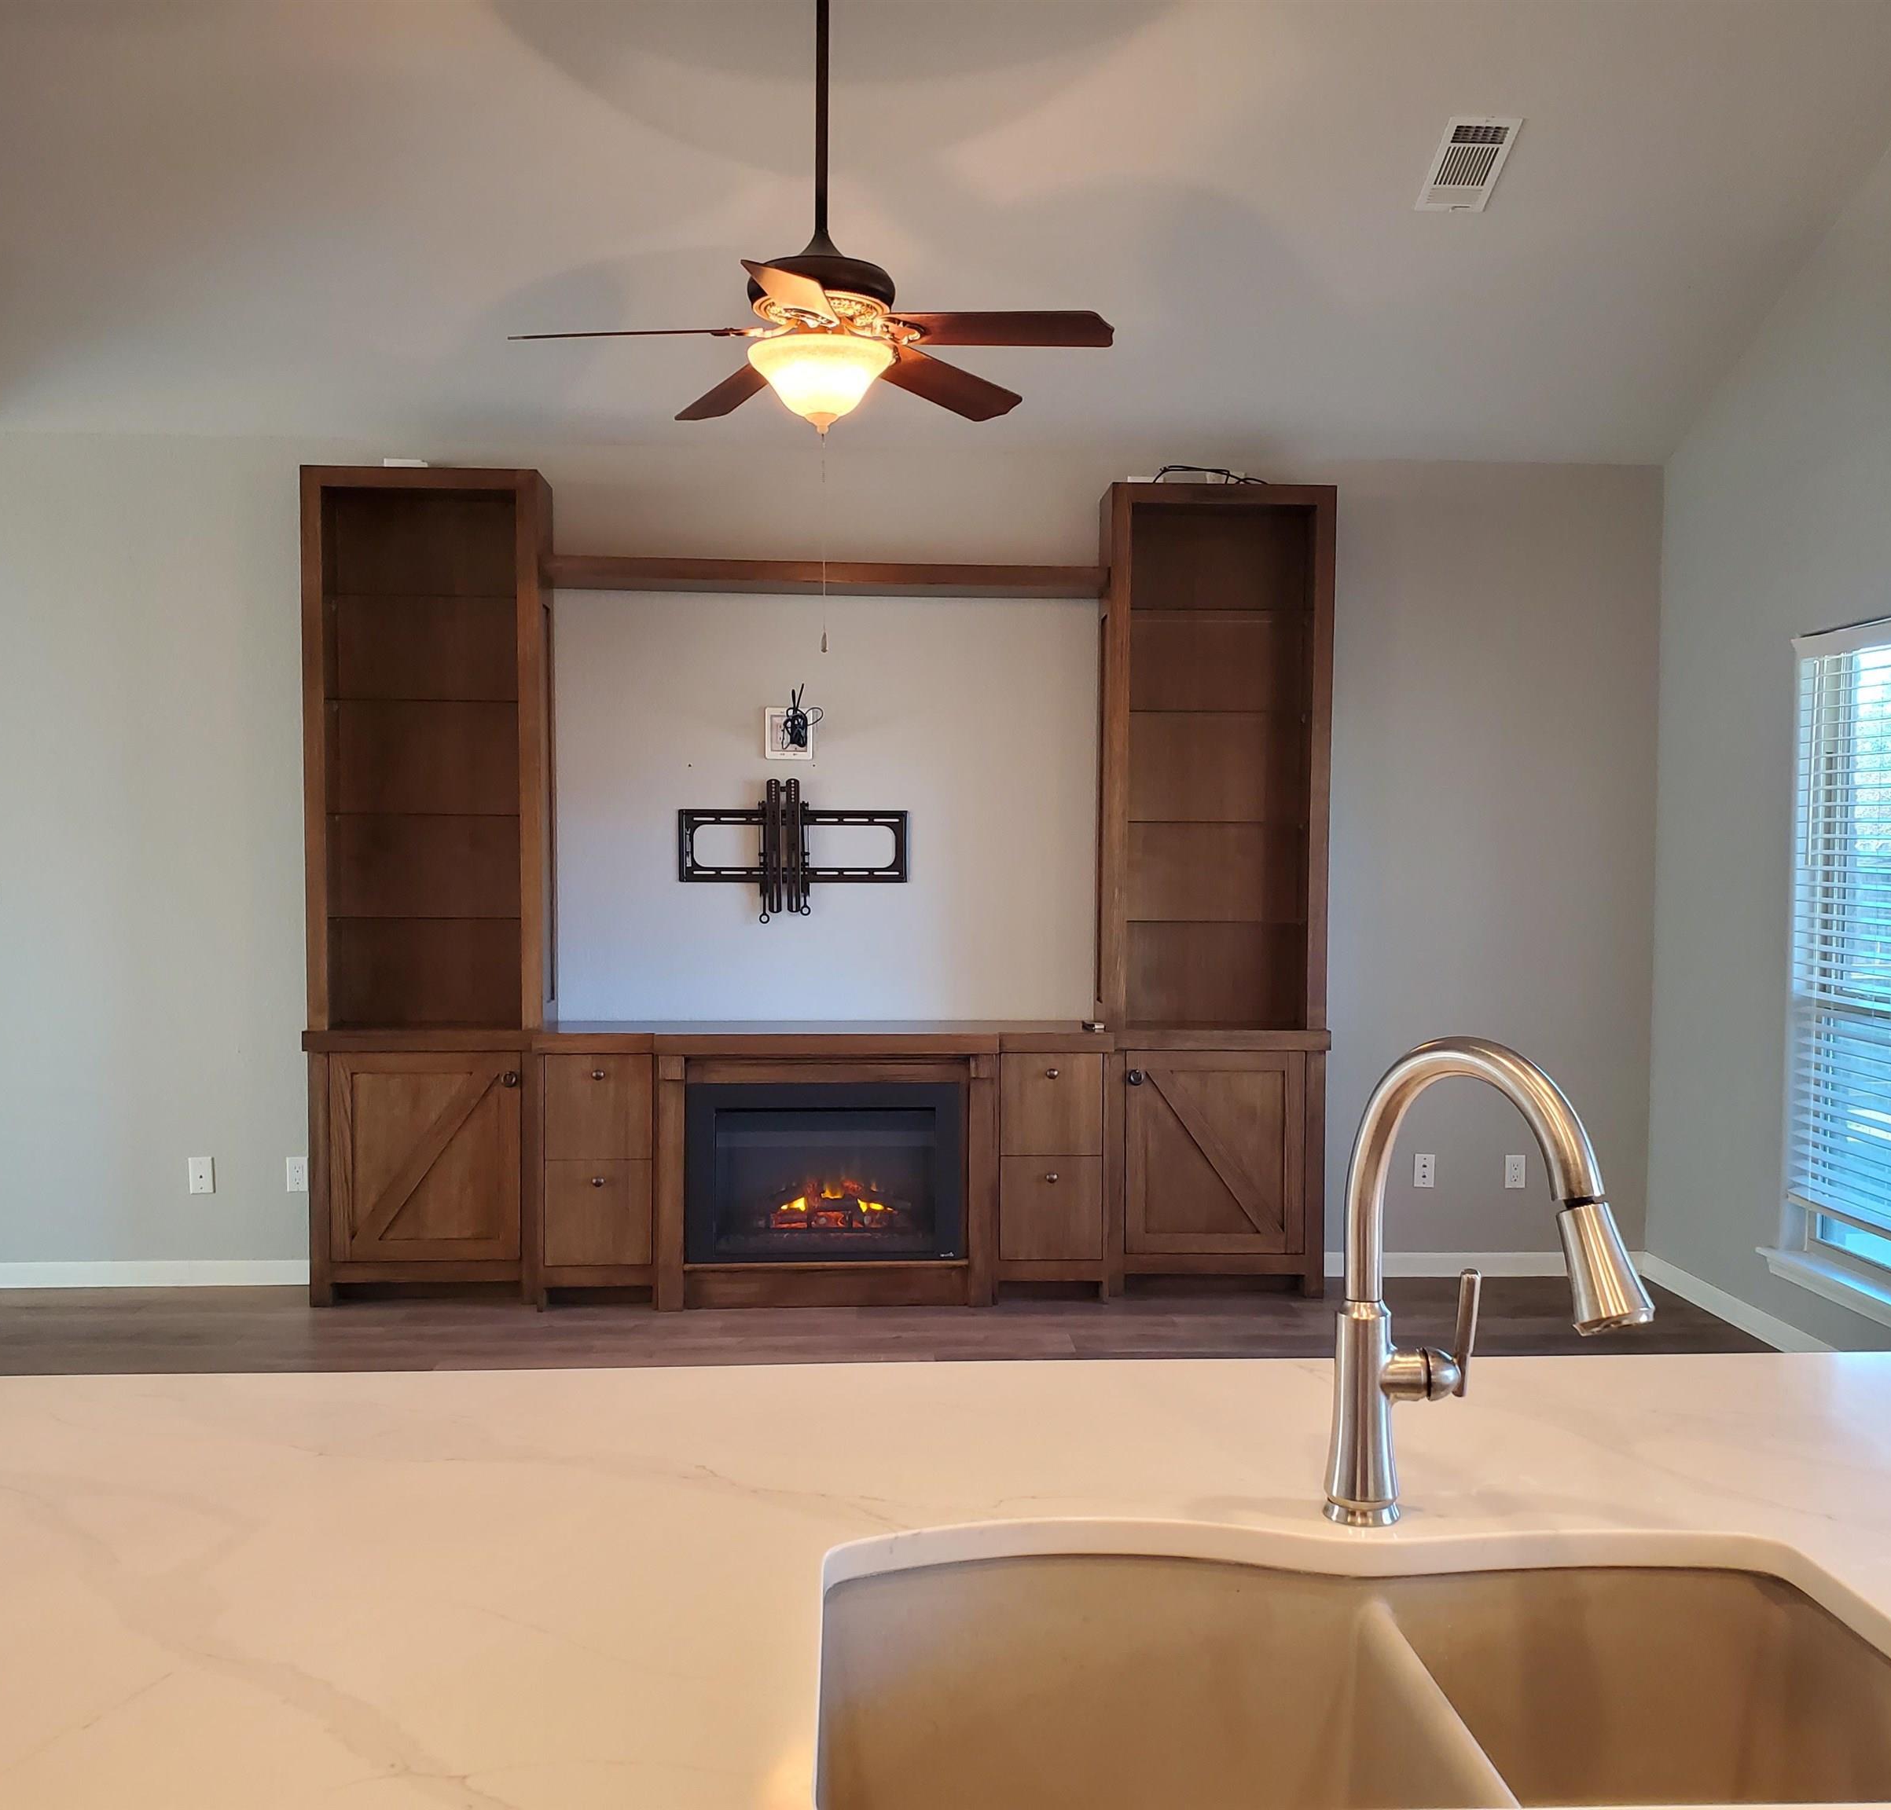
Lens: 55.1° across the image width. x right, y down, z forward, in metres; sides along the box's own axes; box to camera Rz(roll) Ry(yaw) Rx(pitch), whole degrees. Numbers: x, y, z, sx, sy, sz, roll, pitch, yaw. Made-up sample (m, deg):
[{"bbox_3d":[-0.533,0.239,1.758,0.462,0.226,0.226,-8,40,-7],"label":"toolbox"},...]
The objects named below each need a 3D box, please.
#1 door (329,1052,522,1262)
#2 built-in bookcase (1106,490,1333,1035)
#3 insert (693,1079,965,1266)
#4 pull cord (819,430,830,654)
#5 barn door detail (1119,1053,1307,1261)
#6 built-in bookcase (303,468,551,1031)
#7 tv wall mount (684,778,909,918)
[{"bbox_3d":[-1.617,0.786,5.659,0.583,0.661,0.022,0,3,-4],"label":"door"},{"bbox_3d":[0.864,-0.465,5.888,0.706,1.720,0.308,0,3,-4],"label":"built-in bookcase"},{"bbox_3d":[-0.378,0.834,5.772,0.870,0.568,0.200,0,3,-4],"label":"insert"},{"bbox_3d":[-0.268,-0.799,4.014,0.012,0.483,0.012,0,3,-4],"label":"pull cord"},{"bbox_3d":[0.865,0.795,5.813,0.586,0.657,0.022,0,3,-4],"label":"barn door detail"},{"bbox_3d":[-1.615,-0.476,5.734,0.712,1.720,0.308,0,3,-4],"label":"built-in bookcase"},{"bbox_3d":[-0.495,-0.177,5.937,0.746,0.467,0.070,0,3,-4],"label":"tv wall mount"}]

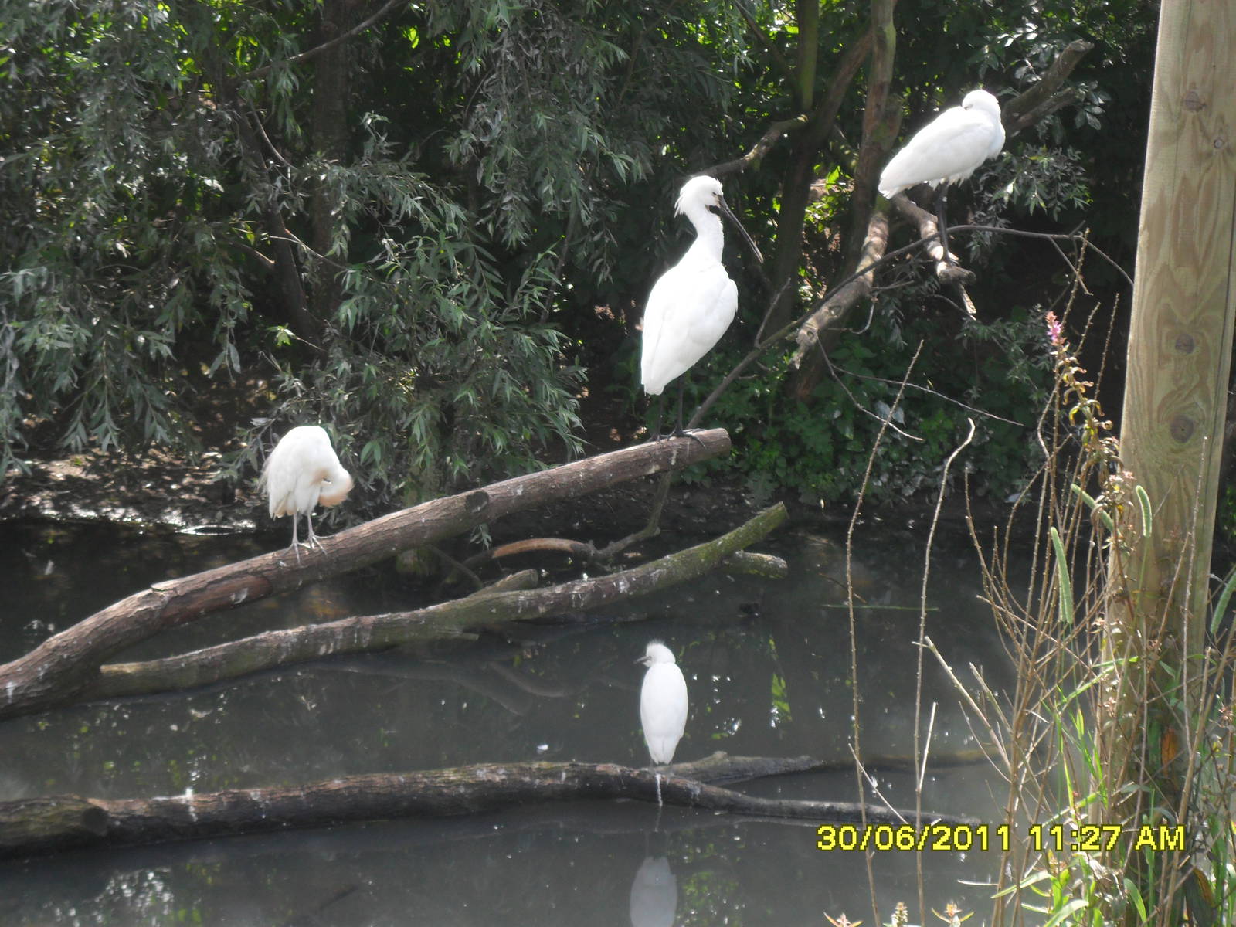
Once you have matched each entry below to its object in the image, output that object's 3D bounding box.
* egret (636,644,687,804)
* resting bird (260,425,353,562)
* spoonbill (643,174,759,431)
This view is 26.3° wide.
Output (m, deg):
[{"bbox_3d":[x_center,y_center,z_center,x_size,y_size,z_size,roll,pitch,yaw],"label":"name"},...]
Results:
[{"bbox_3d":[0.101,0.572,6.050,0.125,0.325,0.200,2,13,-2],"label":"egret"},{"bbox_3d":[-0.786,0.072,6.650,0.160,0.330,0.240,-10,18,-43],"label":"resting bird"},{"bbox_3d":[0.222,-0.431,7.100,0.380,0.700,0.220,-10,18,-42],"label":"spoonbill"}]

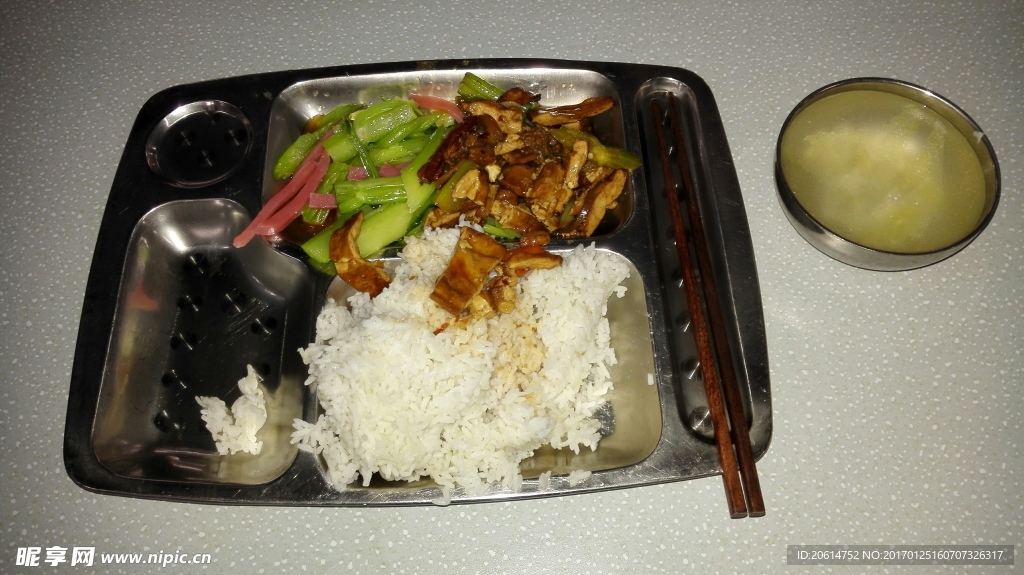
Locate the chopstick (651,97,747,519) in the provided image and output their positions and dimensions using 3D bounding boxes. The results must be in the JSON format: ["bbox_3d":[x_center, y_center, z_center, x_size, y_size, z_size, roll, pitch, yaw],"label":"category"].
[{"bbox_3d":[0.096,-0.005,0.409,0.008,0.007,0.252,-4,62,-1],"label":"chopstick"}]

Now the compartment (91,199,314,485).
[{"bbox_3d":[-0.157,0.027,0.408,0.106,0.021,0.162,-2,65,0],"label":"compartment"}]

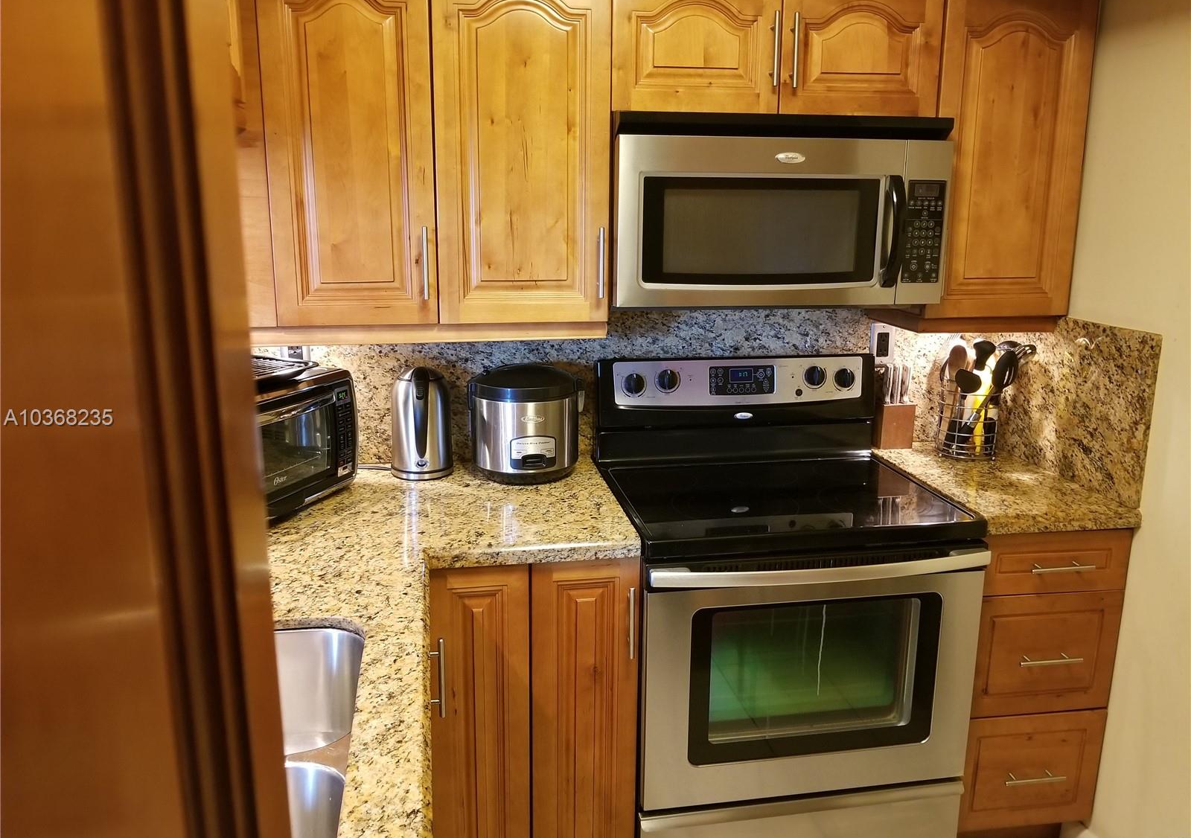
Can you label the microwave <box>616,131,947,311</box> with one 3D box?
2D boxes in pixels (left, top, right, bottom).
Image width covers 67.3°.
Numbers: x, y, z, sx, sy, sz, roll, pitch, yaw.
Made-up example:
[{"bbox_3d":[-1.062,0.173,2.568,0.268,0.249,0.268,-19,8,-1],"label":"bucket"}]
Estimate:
[{"bbox_3d":[0.393,-0.491,2.163,0.758,0.398,0.420,-2,12,-9],"label":"microwave"}]

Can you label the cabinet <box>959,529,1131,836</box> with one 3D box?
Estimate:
[{"bbox_3d":[0.996,0.563,2.392,0.382,0.761,0.615,-2,12,-9],"label":"cabinet"}]

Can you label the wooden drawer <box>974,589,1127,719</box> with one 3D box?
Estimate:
[{"bbox_3d":[1.003,0.496,2.329,0.377,0.302,0.520,-2,12,-9],"label":"wooden drawer"}]

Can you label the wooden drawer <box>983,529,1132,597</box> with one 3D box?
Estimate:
[{"bbox_3d":[1.004,0.275,2.281,0.377,0.147,0.520,-2,12,-9],"label":"wooden drawer"}]

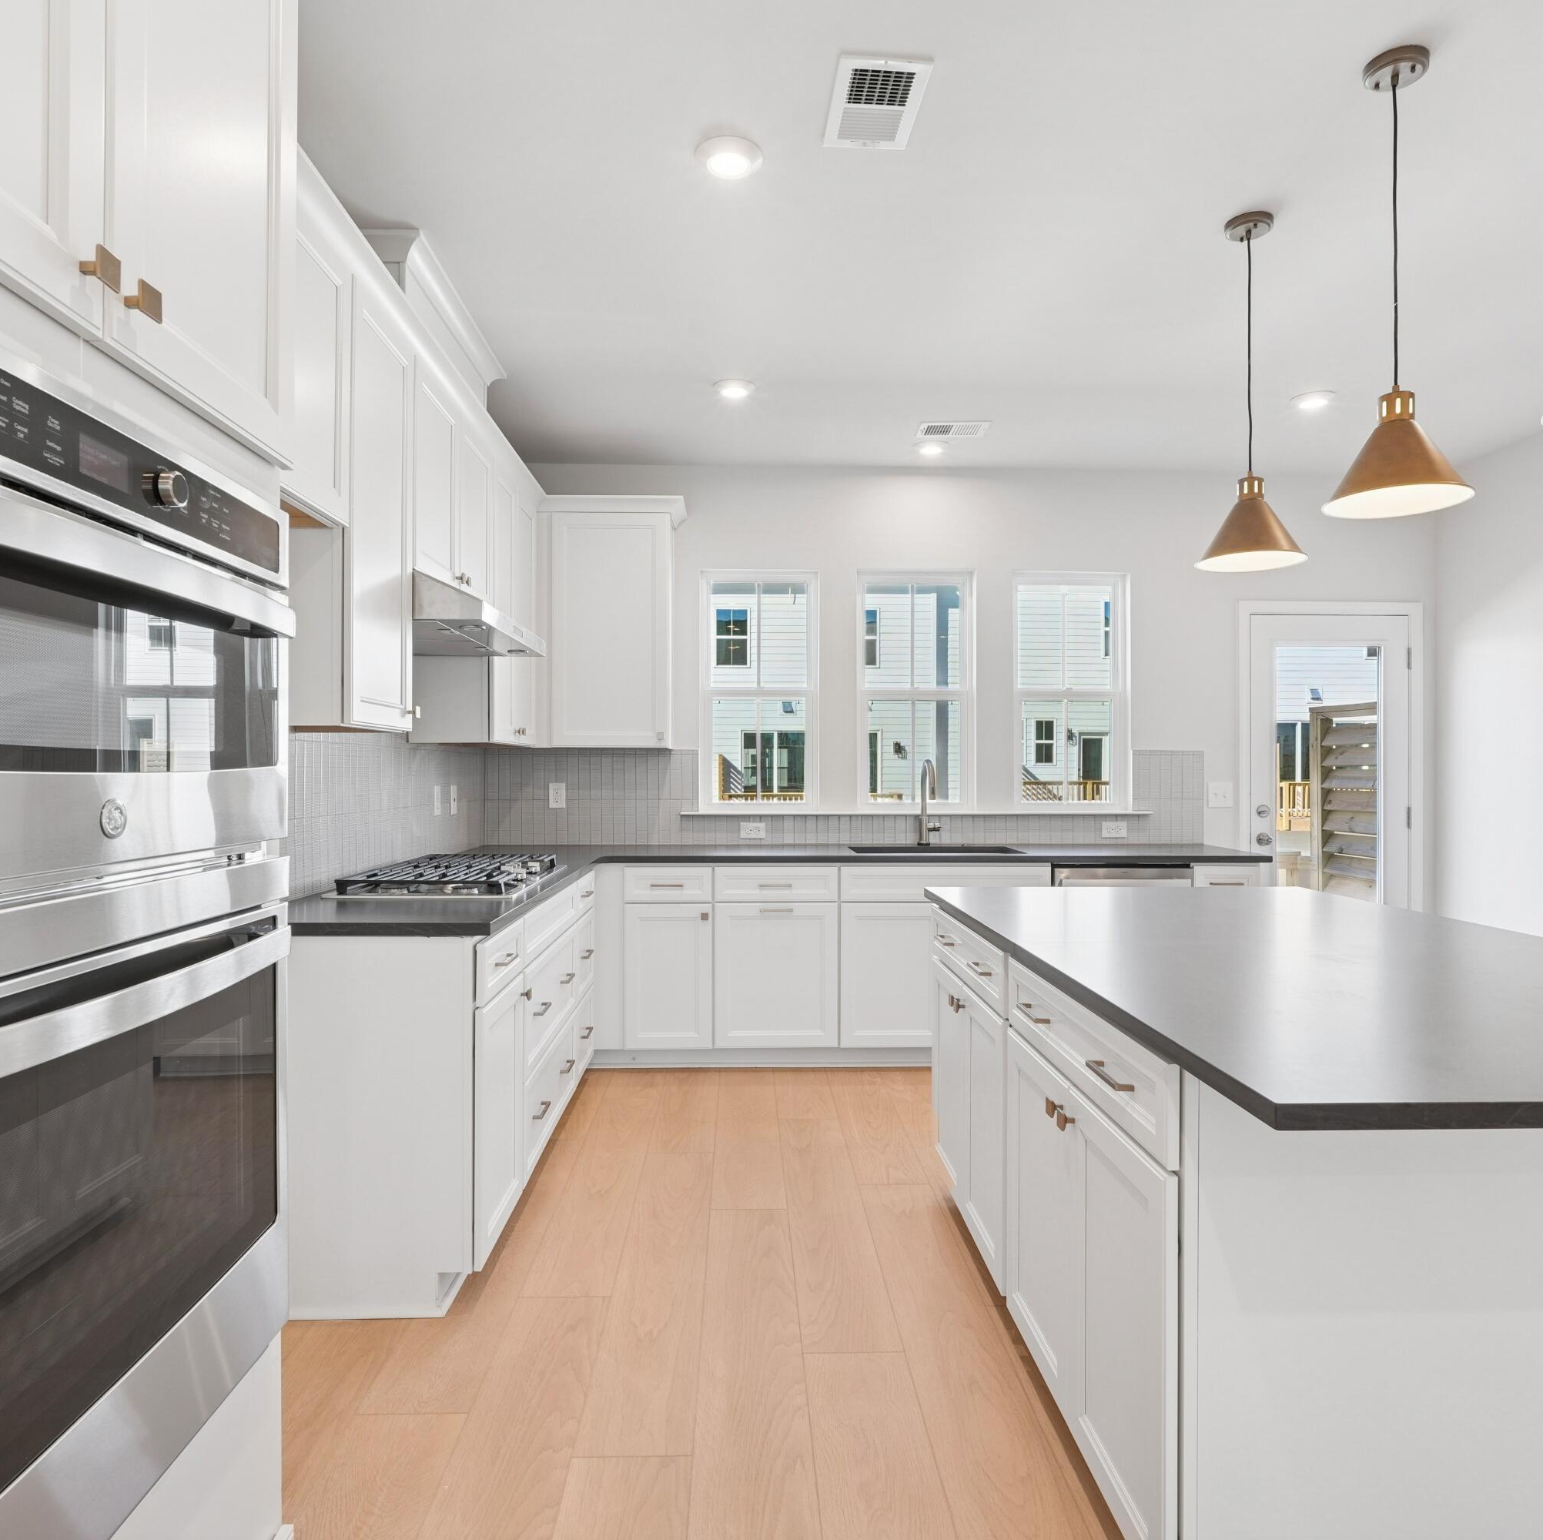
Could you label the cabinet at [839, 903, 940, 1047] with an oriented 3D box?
[{"bbox_3d":[0.514,0.868,4.341,0.444,0.606,0.021,0,0,-2],"label":"cabinet"}]

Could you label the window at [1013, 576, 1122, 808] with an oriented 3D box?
[{"bbox_3d":[1.463,-0.392,5.024,0.543,1.118,0.085,0,0,-2],"label":"window"}]

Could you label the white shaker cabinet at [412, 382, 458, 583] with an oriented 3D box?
[{"bbox_3d":[-1.012,-0.859,3.079,0.022,0.601,0.448,0,0,-2],"label":"white shaker cabinet"}]

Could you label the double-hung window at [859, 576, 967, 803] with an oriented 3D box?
[{"bbox_3d":[0.689,-0.390,4.999,0.530,1.095,0.085,0,0,-2],"label":"double-hung window"}]

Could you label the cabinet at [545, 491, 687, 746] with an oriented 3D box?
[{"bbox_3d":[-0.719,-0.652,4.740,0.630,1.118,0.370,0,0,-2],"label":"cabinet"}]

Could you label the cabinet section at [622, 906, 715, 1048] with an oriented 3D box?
[{"bbox_3d":[-0.422,0.858,4.272,0.366,0.599,0.021,0,0,-2],"label":"cabinet section"}]

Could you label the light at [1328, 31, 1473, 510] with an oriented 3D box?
[{"bbox_3d":[1.296,-1.004,2.128,0.274,0.920,0.274,0,0,-2],"label":"light"}]

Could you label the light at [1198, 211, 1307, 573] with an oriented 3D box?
[{"bbox_3d":[1.297,-1.018,2.774,0.310,0.926,0.310,0,0,-2],"label":"light"}]

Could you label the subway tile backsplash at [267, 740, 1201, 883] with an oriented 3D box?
[{"bbox_3d":[0.405,0.133,3.718,3.478,0.466,2.471,0,0,-2],"label":"subway tile backsplash"}]

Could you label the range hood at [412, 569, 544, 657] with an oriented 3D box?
[{"bbox_3d":[-1.076,-0.490,3.307,0.521,0.150,0.915,0,0,-2],"label":"range hood"}]

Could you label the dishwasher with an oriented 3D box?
[{"bbox_3d":[1.478,0.843,4.661,0.605,0.862,0.620,0,0,-2],"label":"dishwasher"}]

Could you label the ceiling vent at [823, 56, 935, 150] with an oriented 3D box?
[{"bbox_3d":[0.231,-1.476,2.281,0.197,0.015,0.306,0,0,-4],"label":"ceiling vent"}]

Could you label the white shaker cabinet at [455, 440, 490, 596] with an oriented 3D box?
[{"bbox_3d":[-0.994,-0.856,3.454,0.022,0.560,0.433,0,0,-2],"label":"white shaker cabinet"}]

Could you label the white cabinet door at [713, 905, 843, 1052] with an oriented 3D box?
[{"bbox_3d":[0.022,0.867,4.327,0.518,0.606,0.021,0,0,-2],"label":"white cabinet door"}]

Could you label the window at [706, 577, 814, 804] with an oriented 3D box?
[{"bbox_3d":[-0.057,-0.383,4.975,0.525,1.098,0.085,0,0,-2],"label":"window"}]

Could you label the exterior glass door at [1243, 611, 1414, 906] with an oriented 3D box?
[{"bbox_3d":[2.726,0.260,5.037,0.797,2.035,0.050,0,0,-2],"label":"exterior glass door"}]

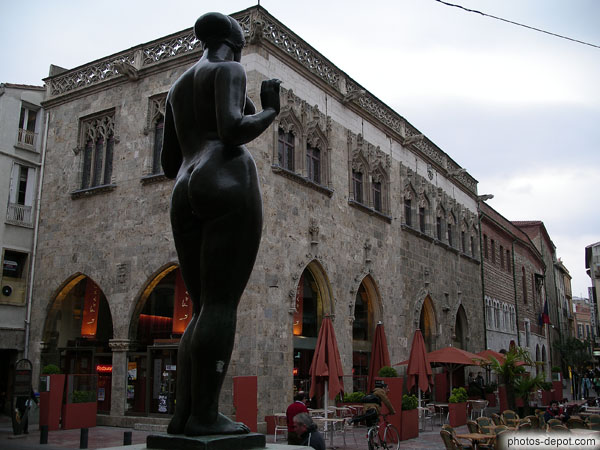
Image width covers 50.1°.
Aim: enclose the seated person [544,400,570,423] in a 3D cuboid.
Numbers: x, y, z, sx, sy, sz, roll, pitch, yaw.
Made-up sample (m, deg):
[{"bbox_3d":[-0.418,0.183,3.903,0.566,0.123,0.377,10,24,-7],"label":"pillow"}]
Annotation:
[{"bbox_3d":[6.998,5.417,17.317,0.620,1.280,0.800,-3,-13,14],"label":"seated person"}]

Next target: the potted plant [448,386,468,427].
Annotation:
[{"bbox_3d":[5.979,6.907,24.506,0.340,1.427,1.250,-8,-14,32],"label":"potted plant"}]

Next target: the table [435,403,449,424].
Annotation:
[{"bbox_3d":[5.350,7.214,24.325,0.750,0.750,0.750,-8,-14,32],"label":"table"}]

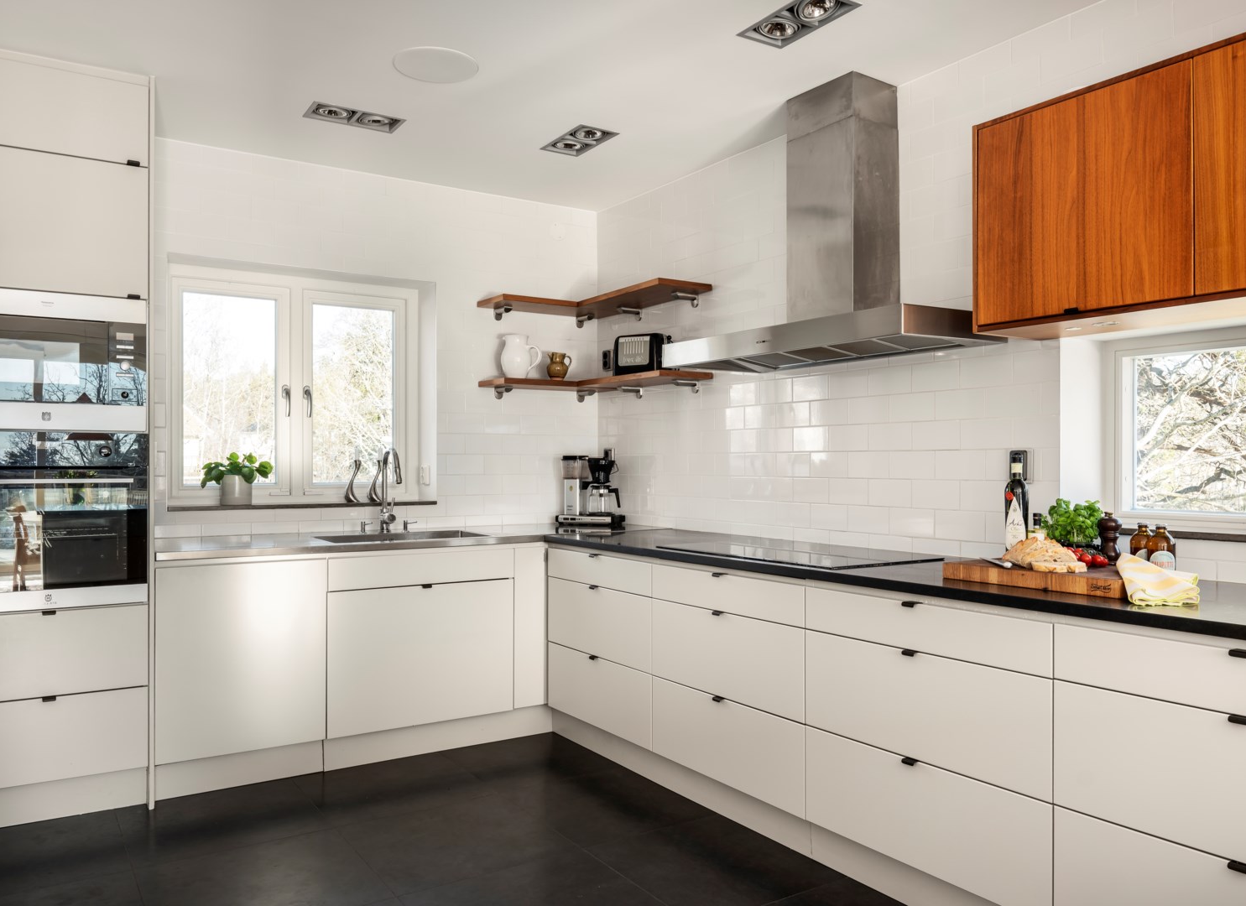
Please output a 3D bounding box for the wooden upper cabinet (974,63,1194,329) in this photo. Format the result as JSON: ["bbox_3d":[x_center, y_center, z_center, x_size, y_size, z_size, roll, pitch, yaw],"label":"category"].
[{"bbox_3d":[1.341,-0.661,2.529,0.319,0.603,0.605,0,-1,-34],"label":"wooden upper cabinet"}]

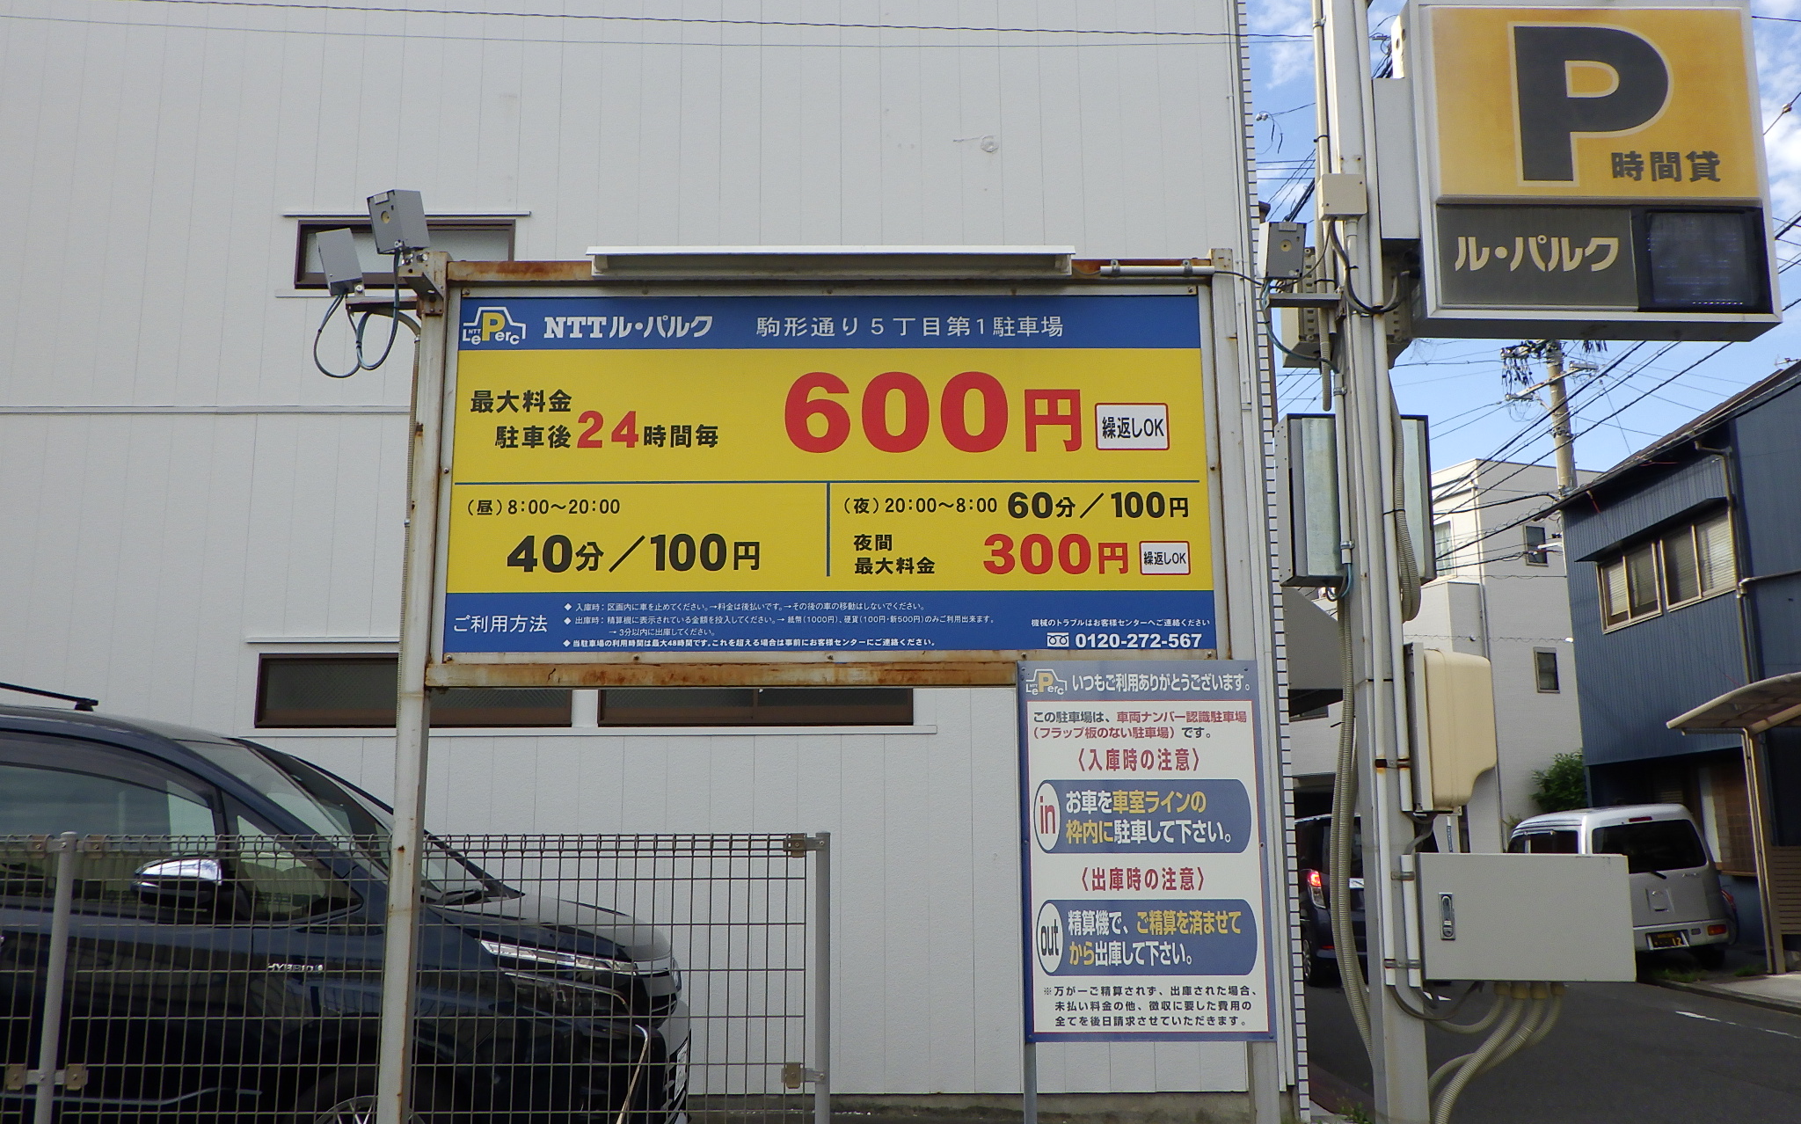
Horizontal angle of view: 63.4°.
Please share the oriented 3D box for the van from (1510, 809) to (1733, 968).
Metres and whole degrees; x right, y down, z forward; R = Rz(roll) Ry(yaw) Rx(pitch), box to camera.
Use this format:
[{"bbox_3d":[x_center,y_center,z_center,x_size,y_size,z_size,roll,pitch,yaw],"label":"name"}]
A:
[{"bbox_3d":[8.473,3.937,17.715,1.475,1.875,3.395,-6,-11,4],"label":"van"}]

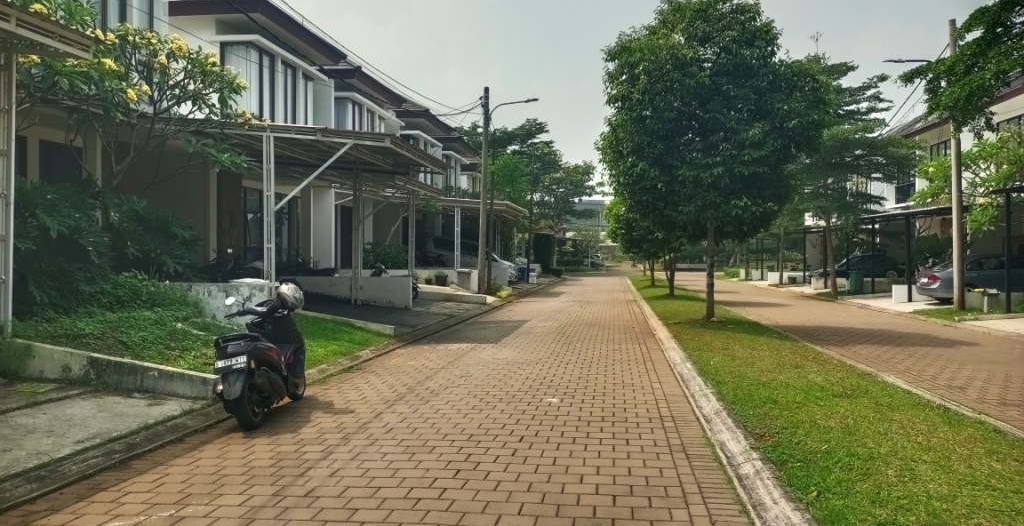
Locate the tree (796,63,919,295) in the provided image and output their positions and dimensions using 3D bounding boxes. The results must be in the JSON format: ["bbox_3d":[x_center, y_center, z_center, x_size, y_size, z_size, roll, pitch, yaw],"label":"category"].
[{"bbox_3d":[11.600,-2.980,25.600,5.200,8.200,5.200,0,0,8],"label":"tree"}]

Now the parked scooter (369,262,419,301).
[{"bbox_3d":[-3.800,0.640,23.500,1.900,1.120,0.700,0,0,8],"label":"parked scooter"}]

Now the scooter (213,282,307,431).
[{"bbox_3d":[-2.260,0.850,6.900,0.720,1.140,1.870,0,0,3],"label":"scooter"}]

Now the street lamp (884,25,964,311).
[{"bbox_3d":[10.870,-2.580,19.510,1.930,7.600,0.340,0,0,8],"label":"street lamp"}]

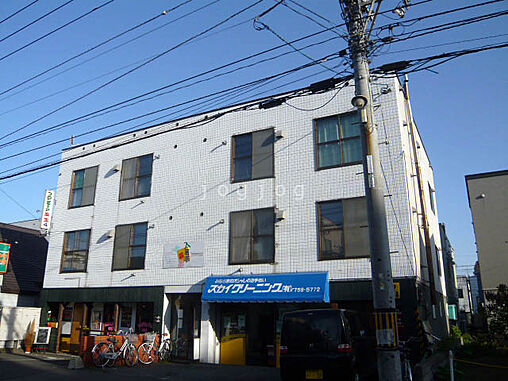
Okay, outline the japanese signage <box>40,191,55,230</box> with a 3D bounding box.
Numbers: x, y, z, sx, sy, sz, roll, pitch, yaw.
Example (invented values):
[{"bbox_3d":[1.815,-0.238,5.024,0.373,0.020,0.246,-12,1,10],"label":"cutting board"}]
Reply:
[{"bbox_3d":[-9.337,0.870,18.561,0.130,1.800,0.480,-8,-18,27],"label":"japanese signage"}]

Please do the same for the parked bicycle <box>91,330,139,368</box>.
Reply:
[{"bbox_3d":[-4.233,4.893,12.692,1.680,1.040,0.560,-5,-17,17],"label":"parked bicycle"}]

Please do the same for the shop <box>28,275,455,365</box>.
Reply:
[{"bbox_3d":[-0.075,5.765,18.246,15.262,2.559,10.532,-8,-19,27],"label":"shop"}]

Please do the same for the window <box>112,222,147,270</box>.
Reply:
[{"bbox_3d":[-4.822,2.212,16.068,1.711,1.805,0.120,-8,-18,27],"label":"window"}]

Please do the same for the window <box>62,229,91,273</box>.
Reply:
[{"bbox_3d":[-7.614,2.633,17.613,1.670,1.810,0.130,-8,-18,27],"label":"window"}]

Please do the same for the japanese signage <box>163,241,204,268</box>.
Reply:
[{"bbox_3d":[-2.534,2.300,14.685,1.817,0.956,0.050,-8,-18,27],"label":"japanese signage"}]

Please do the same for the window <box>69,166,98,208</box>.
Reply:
[{"bbox_3d":[-7.539,-0.124,18.271,1.676,1.782,0.120,-8,-18,27],"label":"window"}]

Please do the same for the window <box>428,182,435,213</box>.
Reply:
[{"bbox_3d":[7.909,0.360,18.343,0.120,1.220,1.400,-8,-18,27],"label":"window"}]

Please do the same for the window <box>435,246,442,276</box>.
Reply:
[{"bbox_3d":[7.866,3.050,17.530,0.120,1.220,1.400,-8,-18,27],"label":"window"}]

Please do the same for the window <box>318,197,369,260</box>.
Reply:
[{"bbox_3d":[2.700,1.130,12.152,1.676,1.794,0.120,-8,-18,27],"label":"window"}]

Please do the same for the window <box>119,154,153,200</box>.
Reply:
[{"bbox_3d":[-4.849,-0.506,16.994,1.720,1.820,0.130,-8,-18,27],"label":"window"}]

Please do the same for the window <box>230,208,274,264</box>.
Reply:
[{"bbox_3d":[-0.051,1.554,13.736,1.700,1.830,0.130,-8,-18,27],"label":"window"}]

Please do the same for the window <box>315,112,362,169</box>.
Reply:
[{"bbox_3d":[2.756,-1.591,13.096,1.720,1.780,0.130,-8,-18,27],"label":"window"}]

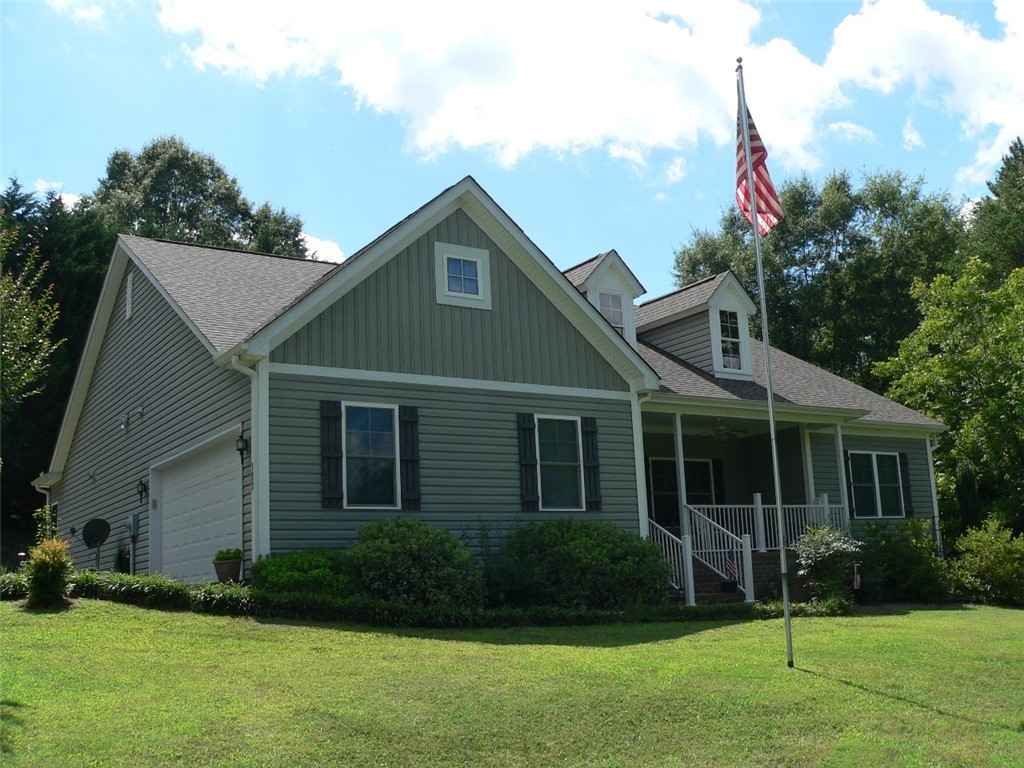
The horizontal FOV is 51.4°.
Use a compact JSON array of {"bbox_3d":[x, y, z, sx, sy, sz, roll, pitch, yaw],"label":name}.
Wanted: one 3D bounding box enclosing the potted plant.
[{"bbox_3d":[-3.722,2.385,13.980,0.420,0.460,0.420,5,-13,-32],"label":"potted plant"}]

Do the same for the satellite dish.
[{"bbox_3d":[-7.700,2.759,19.625,0.340,0.620,0.640,-8,-13,26],"label":"satellite dish"}]

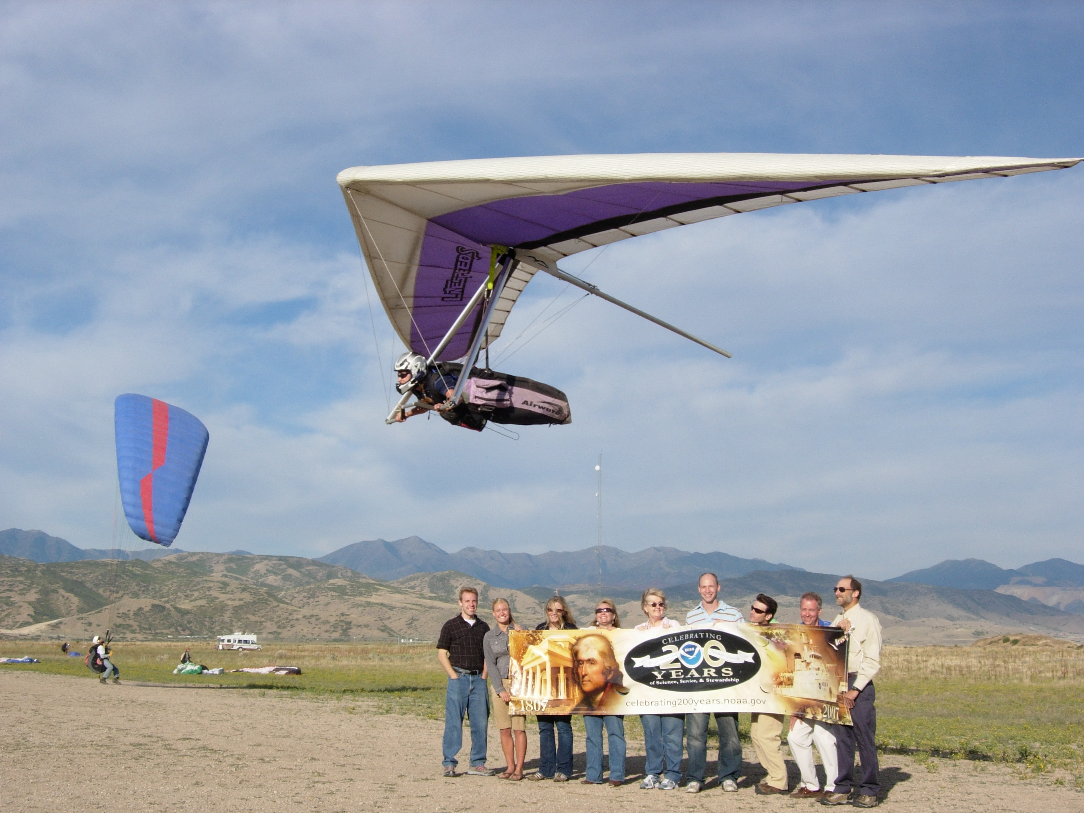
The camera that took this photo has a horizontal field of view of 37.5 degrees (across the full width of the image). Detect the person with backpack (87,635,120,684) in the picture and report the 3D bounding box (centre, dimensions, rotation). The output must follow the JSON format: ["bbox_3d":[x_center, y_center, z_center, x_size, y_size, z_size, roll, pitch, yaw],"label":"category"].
[{"bbox_3d":[-14.009,8.086,51.000,1.020,1.570,0.650,1,-8,-8],"label":"person with backpack"}]

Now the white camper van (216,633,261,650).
[{"bbox_3d":[-49.358,38.356,260.000,7.300,2.920,2.400,1,-8,-7],"label":"white camper van"}]

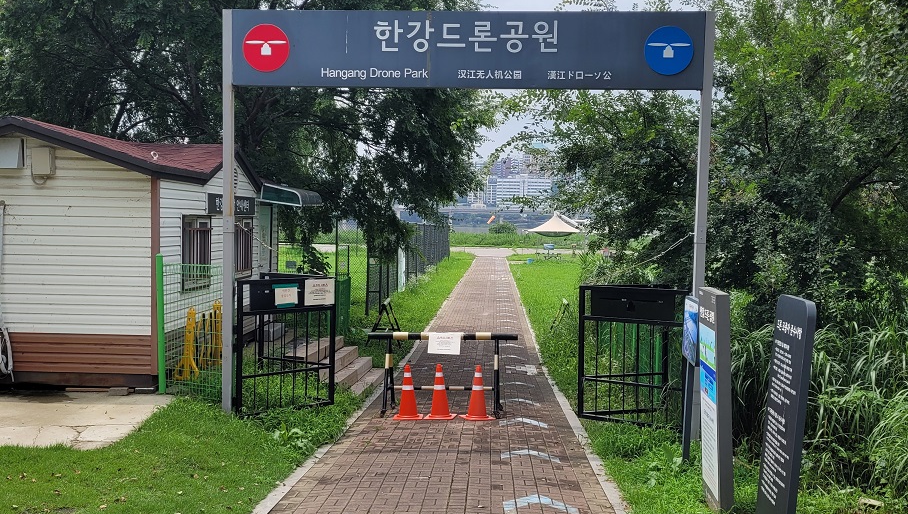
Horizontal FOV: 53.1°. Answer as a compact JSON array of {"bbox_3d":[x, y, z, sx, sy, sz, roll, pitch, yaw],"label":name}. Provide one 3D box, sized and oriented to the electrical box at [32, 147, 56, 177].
[{"bbox_3d":[-5.355,-1.246,11.880,0.230,0.342,0.160,1,2,2],"label":"electrical box"}]

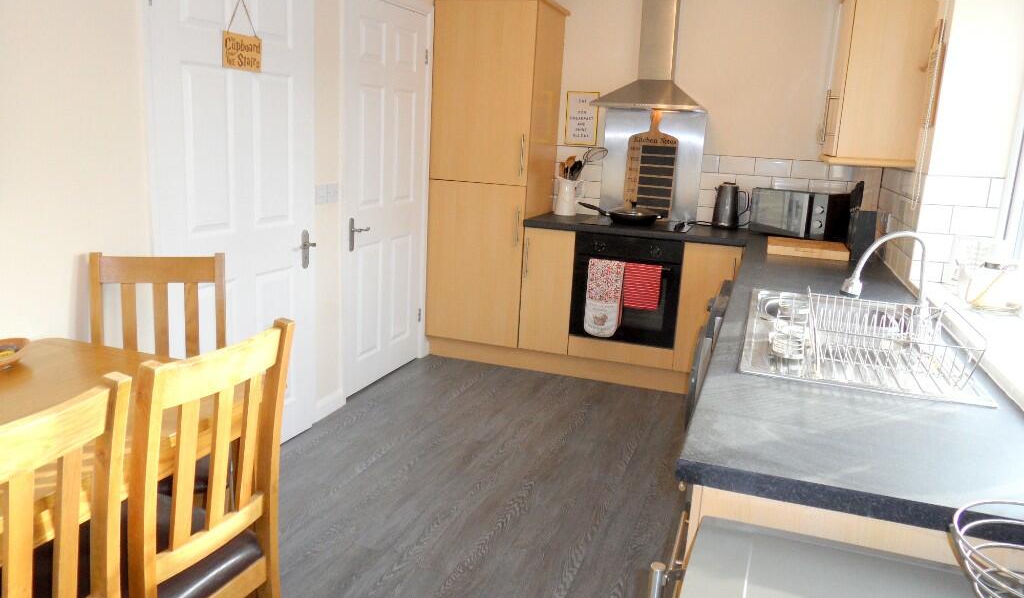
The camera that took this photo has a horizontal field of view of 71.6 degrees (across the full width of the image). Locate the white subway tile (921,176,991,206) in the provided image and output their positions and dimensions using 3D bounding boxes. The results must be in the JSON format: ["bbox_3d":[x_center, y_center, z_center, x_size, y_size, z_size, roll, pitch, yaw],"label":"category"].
[{"bbox_3d":[1.549,-0.372,2.473,0.195,0.100,0.010,8,14,19],"label":"white subway tile"}]

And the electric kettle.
[{"bbox_3d":[1.284,-0.542,4.151,0.200,0.260,0.160,7,14,19],"label":"electric kettle"}]

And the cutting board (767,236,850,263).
[{"bbox_3d":[1.337,-0.228,3.220,0.335,0.040,0.310,8,14,19],"label":"cutting board"}]

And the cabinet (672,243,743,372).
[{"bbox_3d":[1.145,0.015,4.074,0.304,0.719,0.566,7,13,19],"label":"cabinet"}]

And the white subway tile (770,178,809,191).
[{"bbox_3d":[1.599,-0.647,4.087,0.202,0.102,0.010,7,13,19],"label":"white subway tile"}]

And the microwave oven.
[{"bbox_3d":[1.577,-0.468,3.901,0.425,0.248,0.315,15,18,42],"label":"microwave oven"}]

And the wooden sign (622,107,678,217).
[{"bbox_3d":[0.842,-0.814,4.323,0.305,0.665,0.020,7,11,19],"label":"wooden sign"}]

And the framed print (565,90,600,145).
[{"bbox_3d":[0.437,-1.119,4.414,0.207,0.323,0.020,7,13,19],"label":"framed print"}]

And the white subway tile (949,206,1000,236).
[{"bbox_3d":[1.607,-0.267,2.474,0.135,0.100,0.010,8,14,19],"label":"white subway tile"}]

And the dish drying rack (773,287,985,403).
[{"bbox_3d":[0.862,0.091,1.672,0.360,0.115,0.450,7,14,19],"label":"dish drying rack"}]

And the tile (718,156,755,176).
[{"bbox_3d":[1.314,-0.775,4.139,0.200,0.100,0.010,8,14,19],"label":"tile"}]

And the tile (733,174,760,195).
[{"bbox_3d":[1.410,-0.671,4.152,0.202,0.102,0.010,7,13,19],"label":"tile"}]

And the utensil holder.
[{"bbox_3d":[0.347,-0.637,4.435,0.152,0.227,0.130,7,13,19],"label":"utensil holder"}]

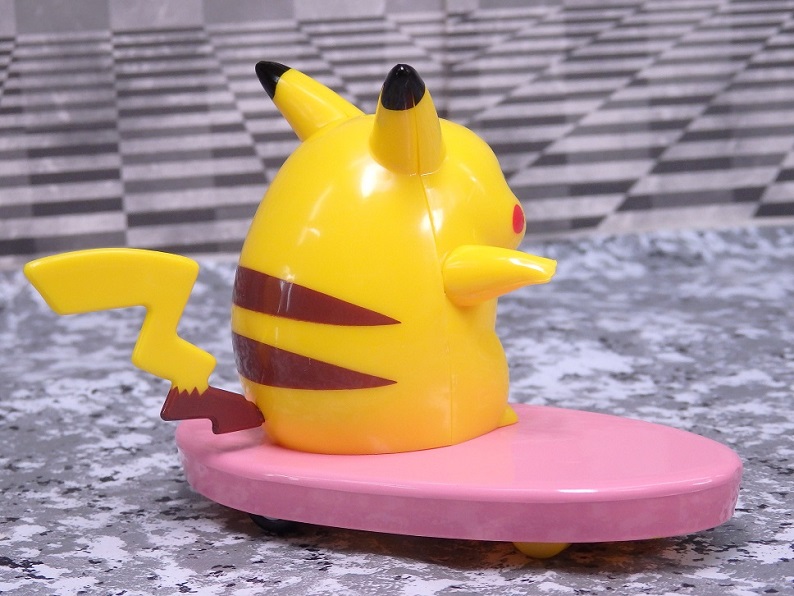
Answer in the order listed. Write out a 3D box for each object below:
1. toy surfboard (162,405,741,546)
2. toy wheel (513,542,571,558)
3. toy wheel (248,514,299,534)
[{"bbox_3d":[0.008,0.030,0.299,0.107,0.009,0.057,3,12,28],"label":"toy surfboard"},{"bbox_3d":[0.024,0.037,0.276,0.011,0.011,0.005,3,12,28],"label":"toy wheel"},{"bbox_3d":[-0.021,0.036,0.295,0.011,0.011,0.005,3,12,28],"label":"toy wheel"}]

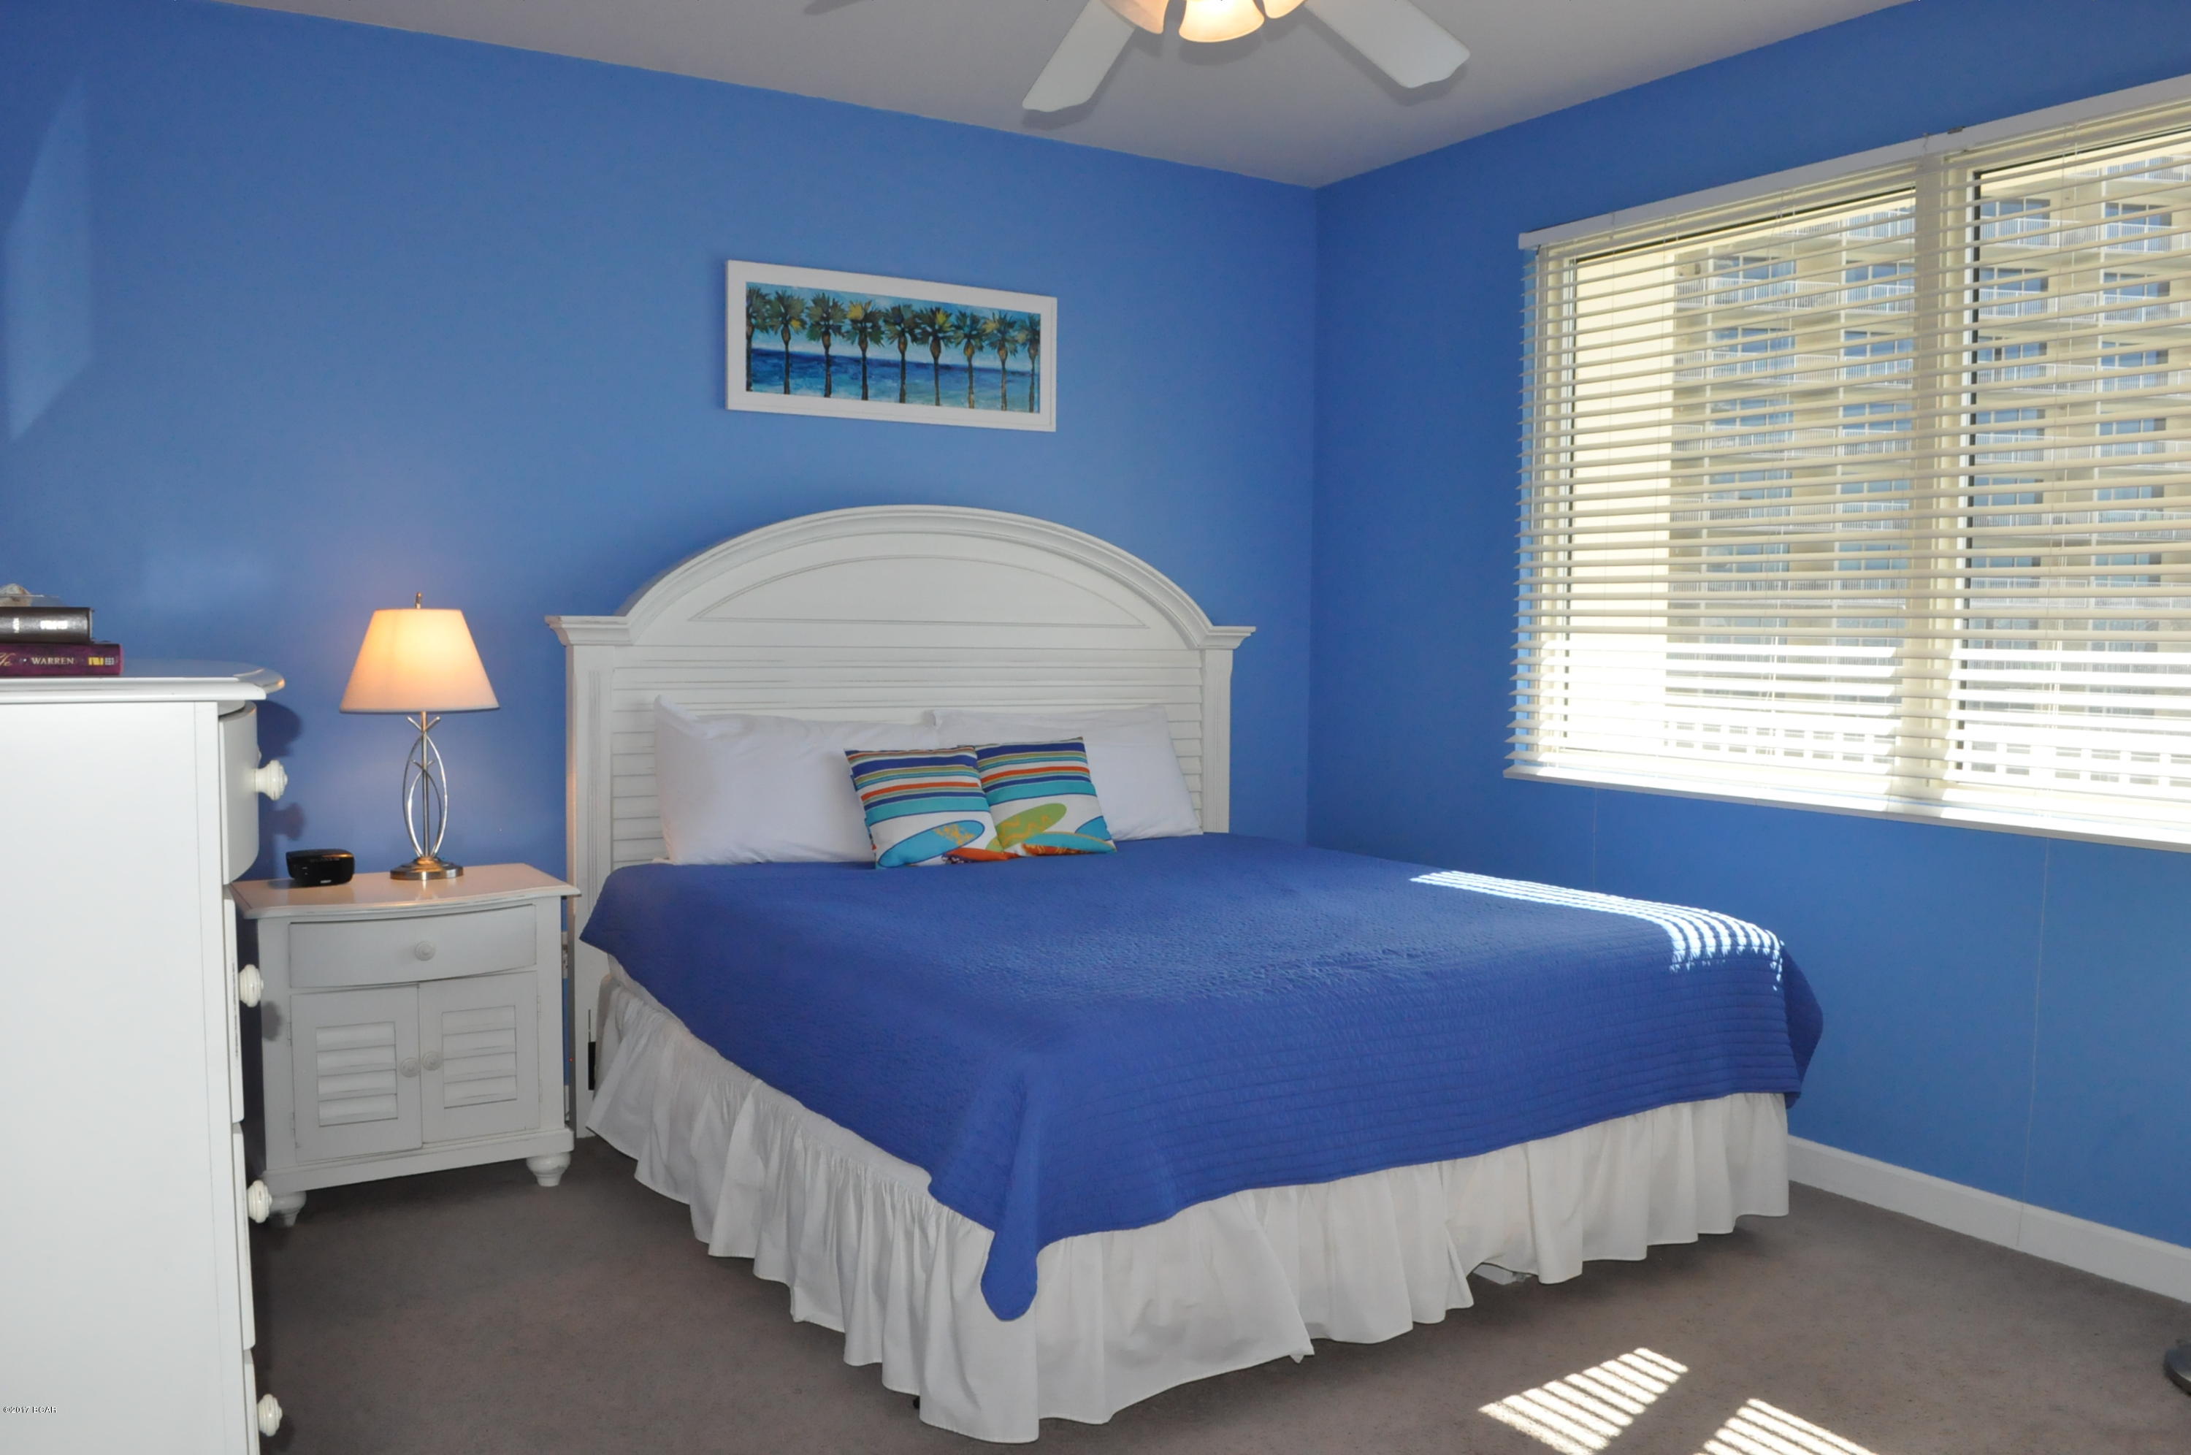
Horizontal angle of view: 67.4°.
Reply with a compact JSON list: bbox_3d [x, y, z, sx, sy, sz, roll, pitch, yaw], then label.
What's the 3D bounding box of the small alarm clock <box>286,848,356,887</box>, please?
[{"bbox_3d":[-1.811,0.325,3.828,0.155,0.078,0.100,-2,4,-30],"label":"small alarm clock"}]

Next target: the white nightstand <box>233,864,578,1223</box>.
[{"bbox_3d":[-1.595,0.714,3.786,0.690,0.690,0.480,-2,4,-30],"label":"white nightstand"}]

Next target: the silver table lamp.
[{"bbox_3d":[-1.599,0.023,3.901,0.356,0.675,0.356,-2,4,-30],"label":"silver table lamp"}]

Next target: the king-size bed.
[{"bbox_3d":[0.084,0.253,3.860,2.150,1.630,2.020,-2,4,-32],"label":"king-size bed"}]

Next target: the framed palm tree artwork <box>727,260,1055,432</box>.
[{"bbox_3d":[-0.548,-1.044,4.574,0.980,0.382,0.035,-2,4,-30],"label":"framed palm tree artwork"}]

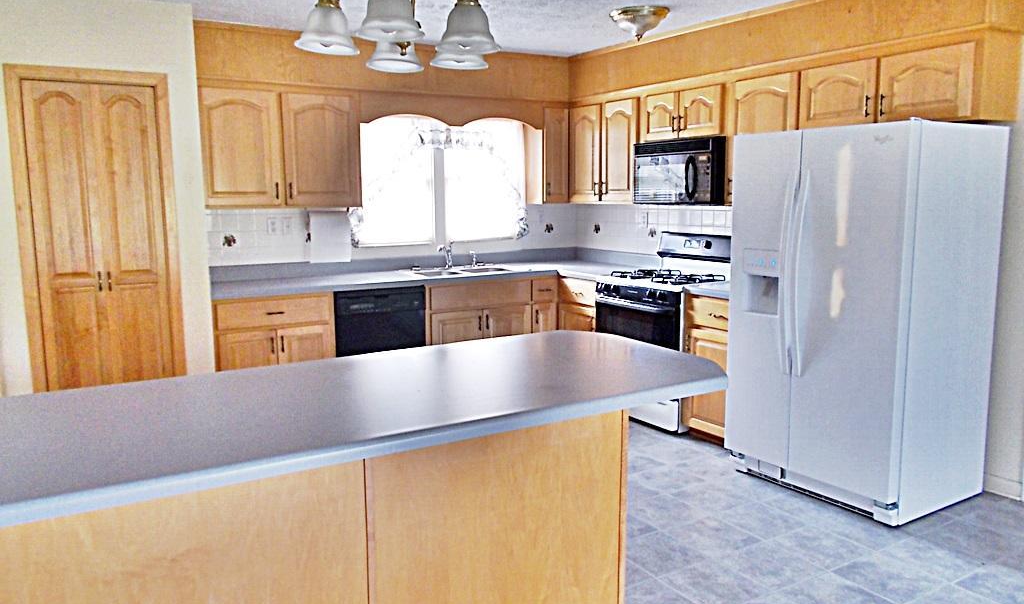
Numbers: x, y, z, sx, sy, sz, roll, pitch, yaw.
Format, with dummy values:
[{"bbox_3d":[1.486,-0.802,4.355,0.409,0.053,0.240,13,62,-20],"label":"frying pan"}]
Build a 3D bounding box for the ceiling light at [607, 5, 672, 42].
[{"bbox_3d":[0.703,-1.515,4.251,0.338,0.170,0.338,1,8,12],"label":"ceiling light"}]

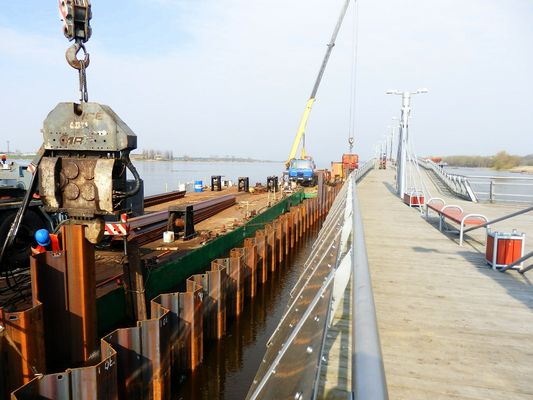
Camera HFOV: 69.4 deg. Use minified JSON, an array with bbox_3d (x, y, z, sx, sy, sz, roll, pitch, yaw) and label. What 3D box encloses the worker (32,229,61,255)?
[{"bbox_3d":[-3.330,1.117,5.727,0.650,1.440,0.580,6,8,43],"label":"worker"}]

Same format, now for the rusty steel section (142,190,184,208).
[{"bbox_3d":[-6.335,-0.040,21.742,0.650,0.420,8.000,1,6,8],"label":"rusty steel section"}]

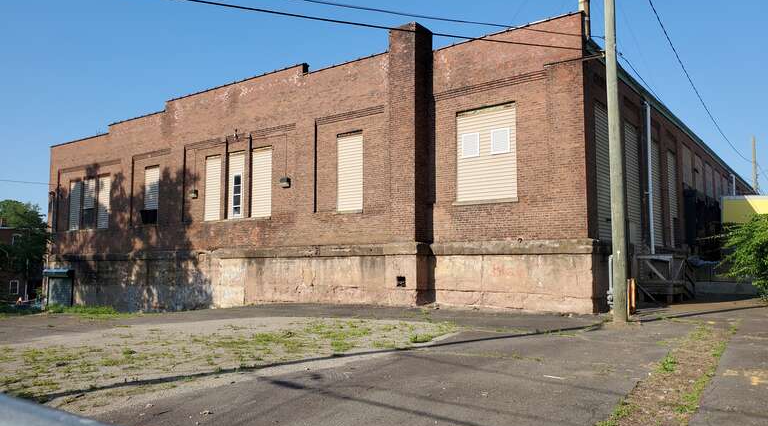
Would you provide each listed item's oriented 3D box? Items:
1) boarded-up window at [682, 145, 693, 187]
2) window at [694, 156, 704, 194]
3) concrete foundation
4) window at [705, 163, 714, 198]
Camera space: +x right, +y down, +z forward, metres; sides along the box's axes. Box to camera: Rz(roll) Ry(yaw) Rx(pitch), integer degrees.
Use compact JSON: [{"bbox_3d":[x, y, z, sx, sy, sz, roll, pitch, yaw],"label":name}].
[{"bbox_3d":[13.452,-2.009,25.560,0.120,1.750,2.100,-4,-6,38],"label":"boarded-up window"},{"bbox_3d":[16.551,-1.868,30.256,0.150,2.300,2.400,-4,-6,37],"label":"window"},{"bbox_3d":[-7.183,2.871,23.464,31.000,2.800,1.200,-4,-6,38],"label":"concrete foundation"},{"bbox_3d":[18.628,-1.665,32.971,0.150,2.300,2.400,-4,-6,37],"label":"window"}]

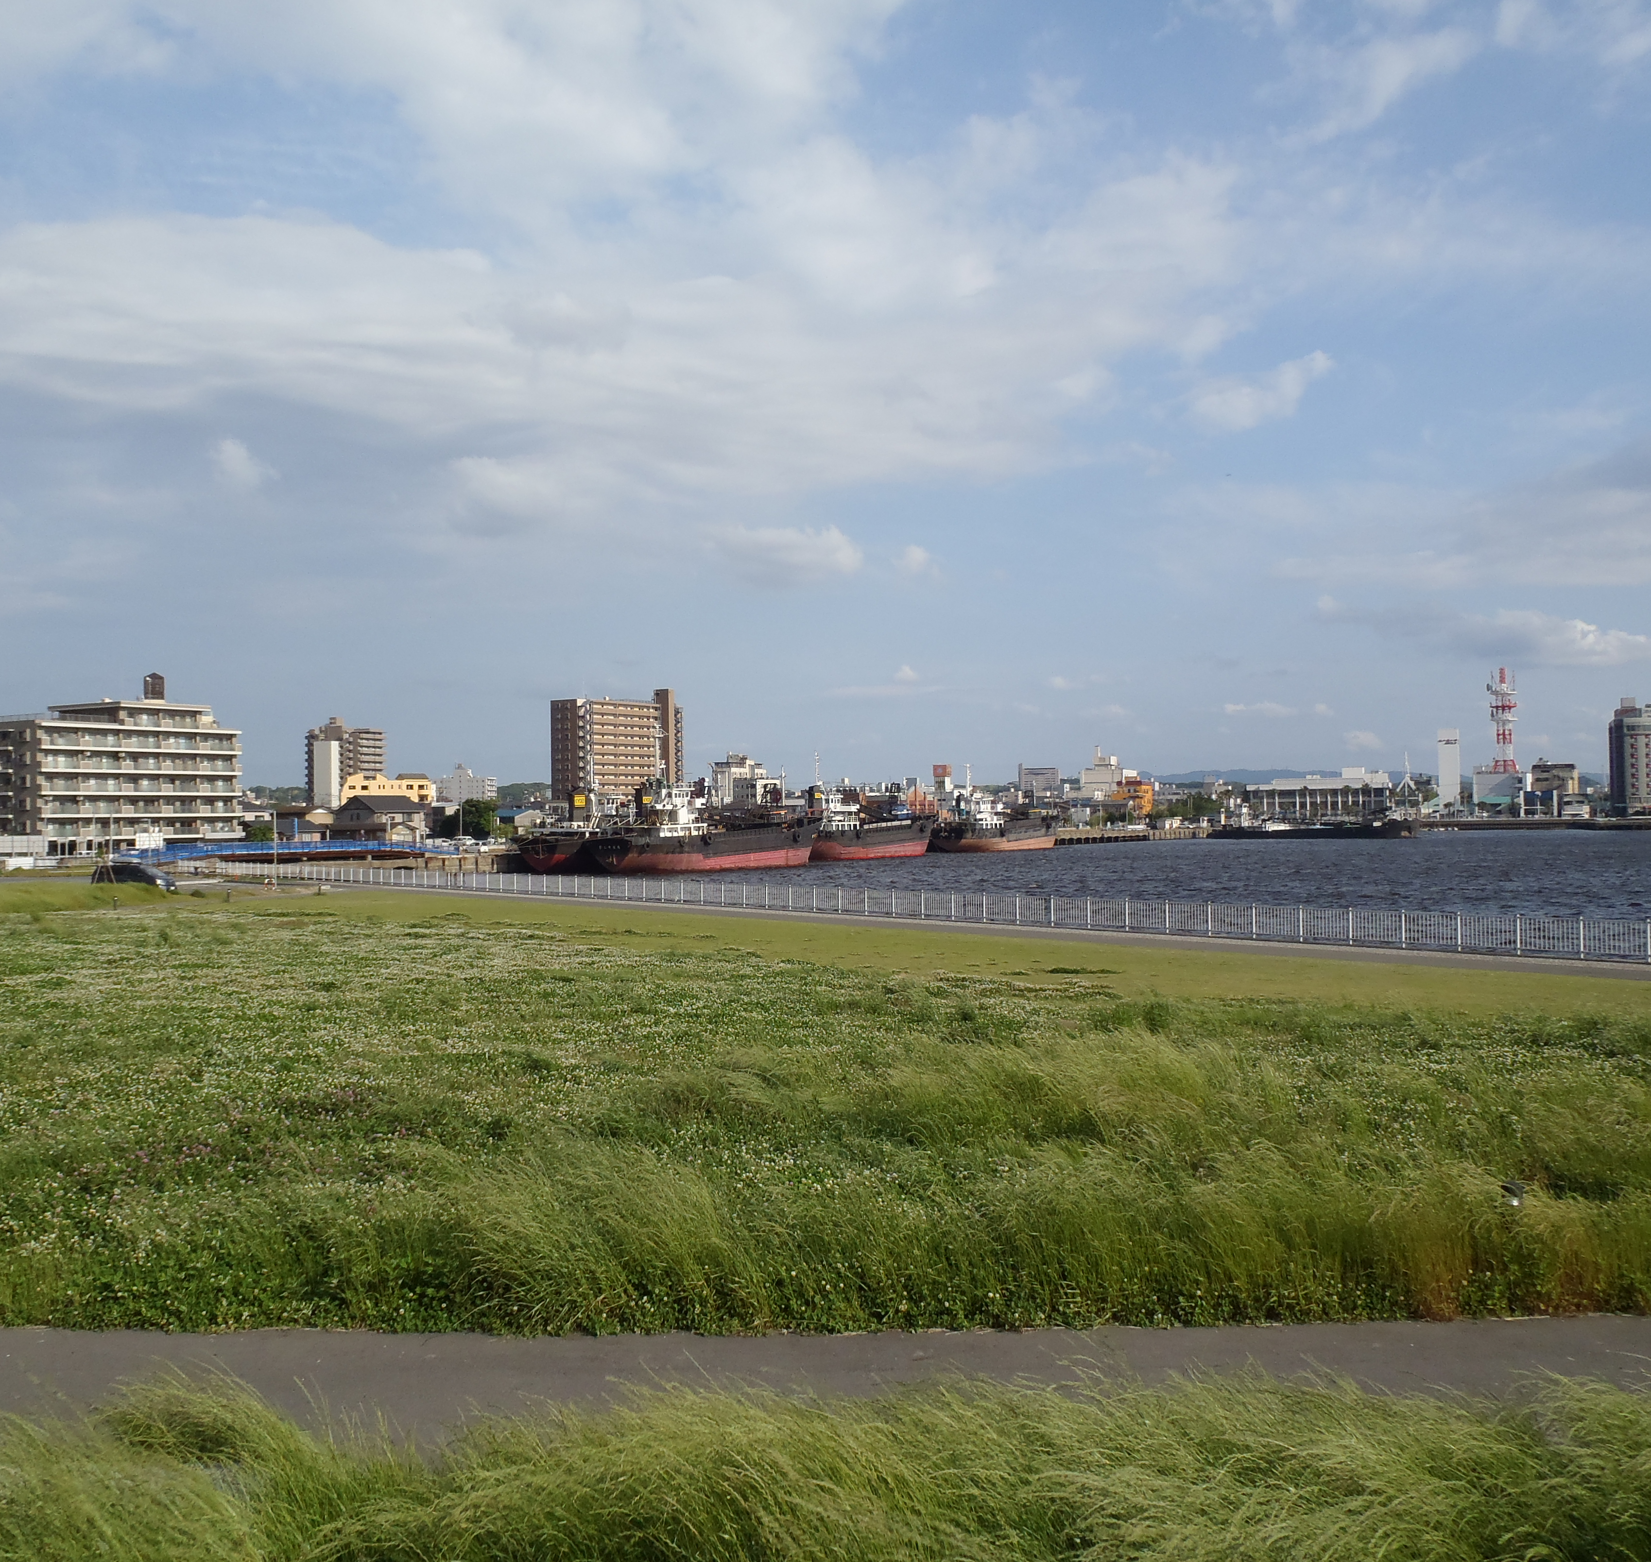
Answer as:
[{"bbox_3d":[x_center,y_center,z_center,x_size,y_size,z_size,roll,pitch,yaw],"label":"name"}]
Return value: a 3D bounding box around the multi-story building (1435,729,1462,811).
[{"bbox_3d":[233.280,-1.980,630.140,7.400,33.600,4.500,-1,-1,33],"label":"multi-story building"}]

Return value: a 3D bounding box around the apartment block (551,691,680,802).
[{"bbox_3d":[-62.040,-5.760,506.580,18.500,43.200,41.000,-1,-1,33],"label":"apartment block"}]

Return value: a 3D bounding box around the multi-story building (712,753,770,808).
[{"bbox_3d":[-25.460,4.920,561.960,18.500,25.690,16.000,-2,-2,36],"label":"multi-story building"}]

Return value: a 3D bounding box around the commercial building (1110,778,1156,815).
[{"bbox_3d":[95.160,7.340,522.220,11.000,15.810,10.000,-2,-2,36],"label":"commercial building"}]

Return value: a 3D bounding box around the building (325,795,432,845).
[{"bbox_3d":[-73.060,7.120,275.710,12.000,9.180,10.500,-2,-2,36],"label":"building"}]

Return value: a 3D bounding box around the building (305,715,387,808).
[{"bbox_3d":[-181.120,-0.300,637.010,20.000,43.740,22.000,-2,-2,36],"label":"building"}]

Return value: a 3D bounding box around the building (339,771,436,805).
[{"bbox_3d":[-118.150,6.560,454.990,25.000,17.500,14.000,0,-1,-7],"label":"building"}]

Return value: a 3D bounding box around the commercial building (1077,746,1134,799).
[{"bbox_3d":[108.630,2.210,650.080,16.000,29.500,17.000,-1,-1,33],"label":"commercial building"}]

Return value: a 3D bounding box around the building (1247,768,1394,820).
[{"bbox_3d":[182.820,6.550,621.810,49.000,19.730,28.000,-1,-1,21],"label":"building"}]

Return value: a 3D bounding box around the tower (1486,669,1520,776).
[{"bbox_3d":[270.970,-24.120,675.660,9.600,42.370,9.600,-2,-2,36],"label":"tower"}]

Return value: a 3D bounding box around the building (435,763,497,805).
[{"bbox_3d":[-190.690,8.630,899.990,38.000,34.200,11.000,-1,-1,33],"label":"building"}]

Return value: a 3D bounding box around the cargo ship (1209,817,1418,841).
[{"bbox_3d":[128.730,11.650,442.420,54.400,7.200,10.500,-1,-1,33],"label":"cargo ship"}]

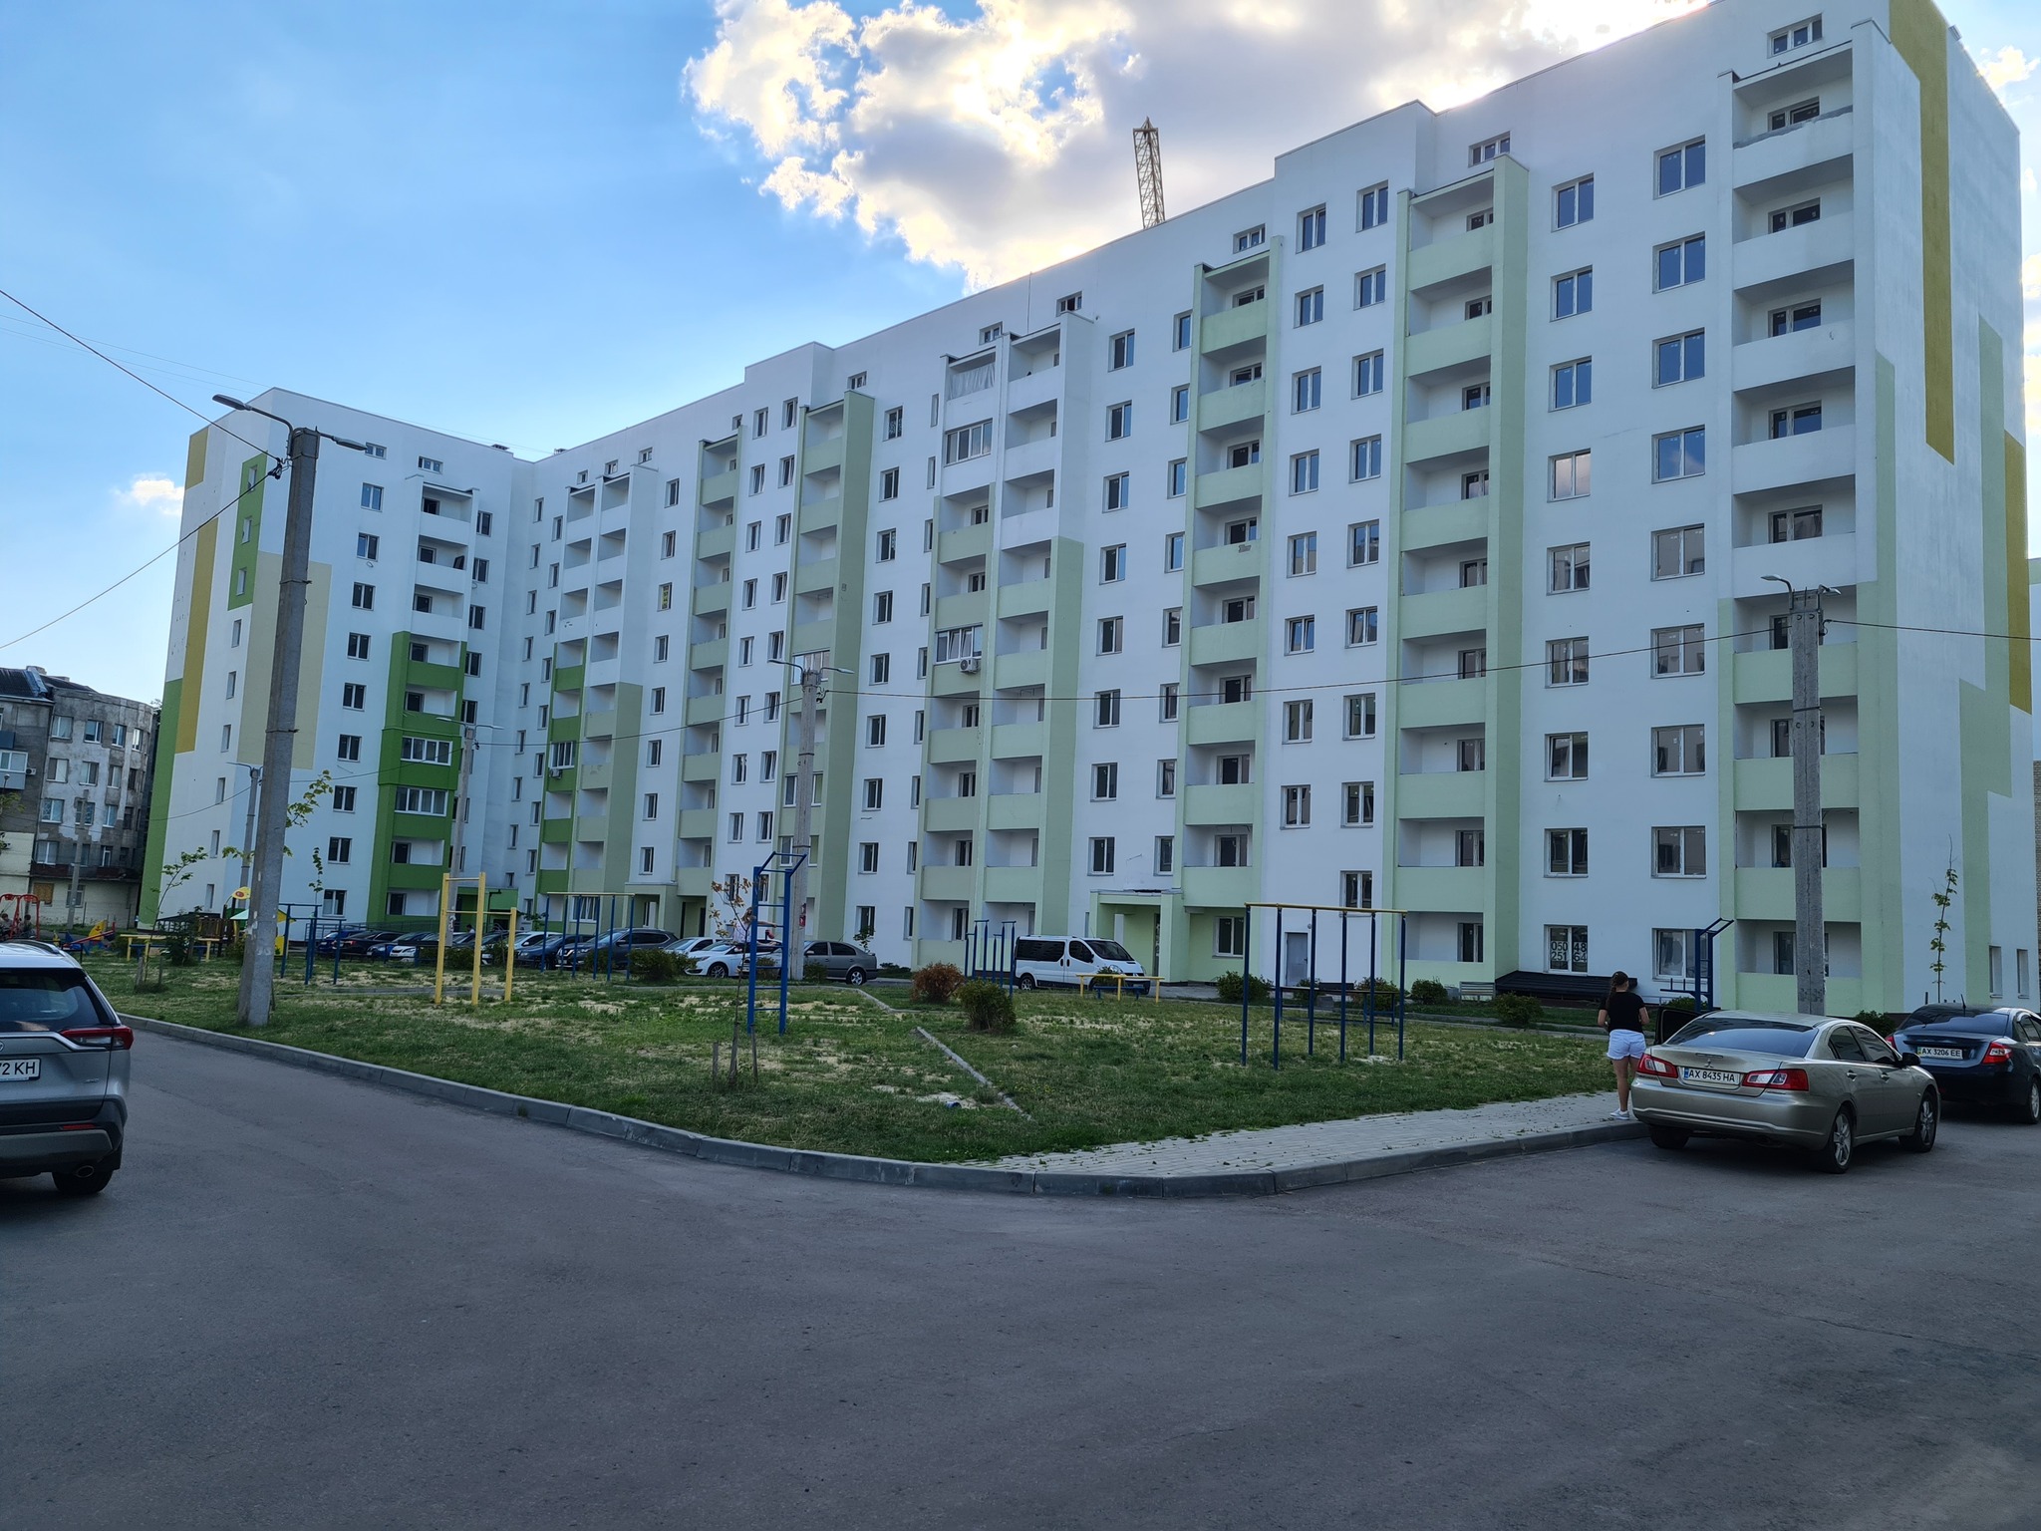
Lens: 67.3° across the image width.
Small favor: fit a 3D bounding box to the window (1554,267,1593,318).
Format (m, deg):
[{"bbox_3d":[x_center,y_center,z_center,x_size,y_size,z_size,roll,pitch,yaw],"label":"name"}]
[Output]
[{"bbox_3d":[16.929,-14.414,46.958,0.183,1.386,1.344,8,-7,-43],"label":"window"}]

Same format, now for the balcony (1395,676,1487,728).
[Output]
[{"bbox_3d":[13.529,-1.844,47.933,1.200,1.382,2.964,8,-8,-43],"label":"balcony"}]

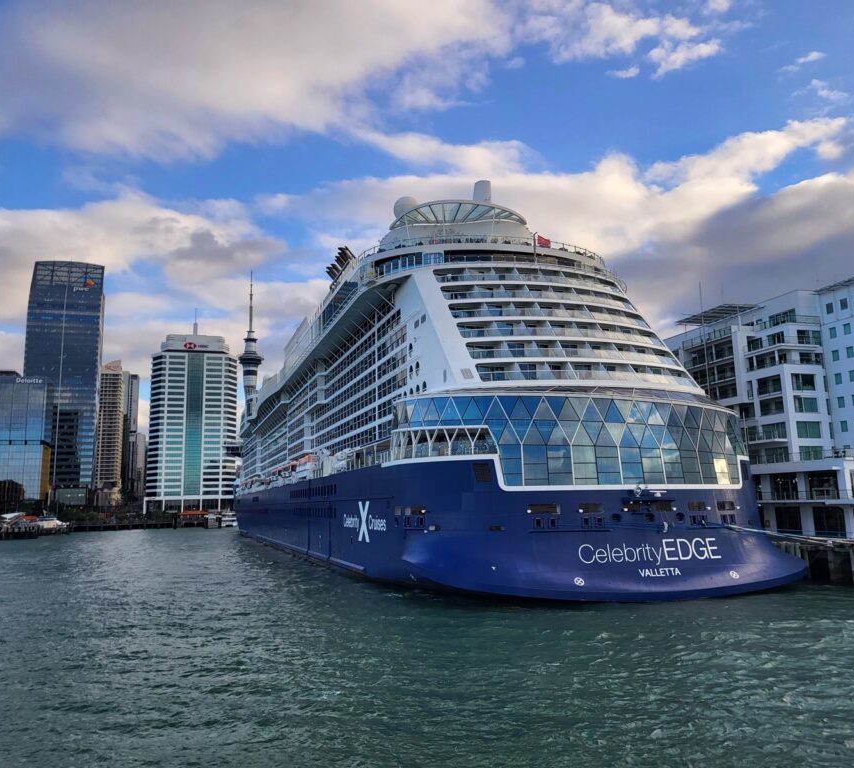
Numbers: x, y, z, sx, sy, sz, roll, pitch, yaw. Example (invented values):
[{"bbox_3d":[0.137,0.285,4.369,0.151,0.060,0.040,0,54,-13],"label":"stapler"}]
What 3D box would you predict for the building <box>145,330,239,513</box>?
[{"bbox_3d":[-140.570,25.110,463.060,51.000,107.000,34.000,2,-9,-18],"label":"building"}]

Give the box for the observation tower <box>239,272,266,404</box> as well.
[{"bbox_3d":[-258.870,-8.900,1128.020,36.500,328.000,36.500,2,-9,-18],"label":"observation tower"}]

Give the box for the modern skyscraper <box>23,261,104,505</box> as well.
[{"bbox_3d":[-246.670,3.980,522.500,45.500,171.000,32.000,2,-9,-18],"label":"modern skyscraper"}]

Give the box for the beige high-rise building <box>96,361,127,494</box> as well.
[{"bbox_3d":[-243.620,40.780,586.660,19.500,114.000,26.000,2,-9,-18],"label":"beige high-rise building"}]

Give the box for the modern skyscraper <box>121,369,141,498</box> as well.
[{"bbox_3d":[-328.680,59.700,846.400,20.000,140.000,26.000,2,-9,-18],"label":"modern skyscraper"}]

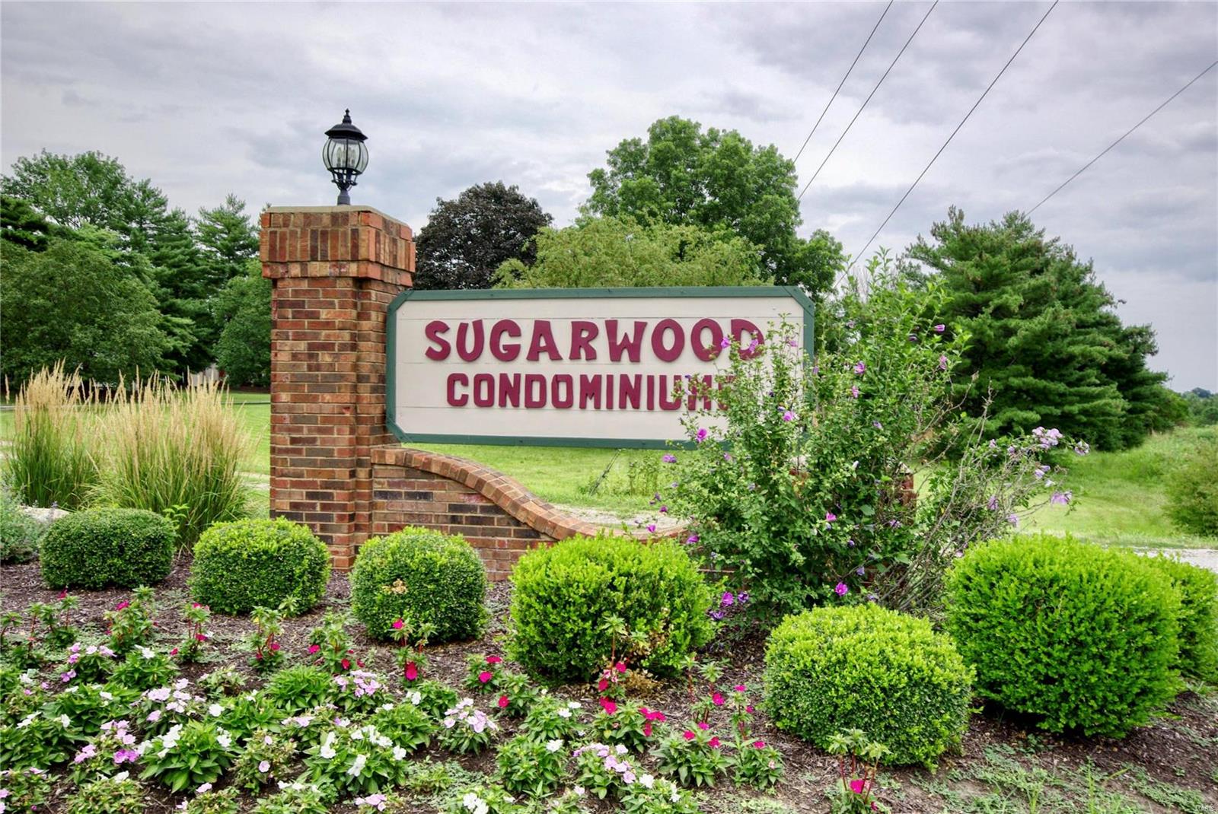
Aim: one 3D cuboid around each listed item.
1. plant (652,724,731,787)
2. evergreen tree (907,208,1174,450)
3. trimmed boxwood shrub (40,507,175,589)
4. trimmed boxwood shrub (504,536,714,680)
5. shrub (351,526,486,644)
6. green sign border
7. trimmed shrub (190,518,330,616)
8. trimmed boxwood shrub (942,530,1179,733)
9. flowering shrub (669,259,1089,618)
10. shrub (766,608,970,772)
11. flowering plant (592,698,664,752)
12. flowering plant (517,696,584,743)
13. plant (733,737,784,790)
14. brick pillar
[{"bbox_3d":[0.284,1.184,3.470,0.270,0.190,0.260,1,1,6],"label":"plant"},{"bbox_3d":[12.504,-2.331,29.500,7.500,6.950,7.000,1,1,0],"label":"evergreen tree"},{"bbox_3d":[-3.043,0.811,6.170,0.800,0.415,0.780,1,1,-11],"label":"trimmed boxwood shrub"},{"bbox_3d":[0.016,0.907,4.870,0.940,0.585,0.880,1,1,9],"label":"trimmed boxwood shrub"},{"bbox_3d":[-0.906,0.842,4.880,0.619,0.516,0.619,1,1,0],"label":"shrub"},{"bbox_3d":[-0.113,-0.239,6.330,2.735,0.987,0.080,1,1,13],"label":"green sign border"},{"bbox_3d":[-1.809,0.830,5.304,0.641,0.481,0.641,1,1,0],"label":"trimmed shrub"},{"bbox_3d":[2.004,0.928,4.480,1.000,0.750,0.980,1,1,19],"label":"trimmed boxwood shrub"},{"bbox_3d":[1.316,0.244,5.100,2.050,1.940,1.600,1,1,14],"label":"flowering shrub"},{"bbox_3d":[1.029,1.038,4.030,0.810,0.505,0.800,1,1,11],"label":"shrub"},{"bbox_3d":[0.065,1.093,3.490,0.245,0.173,0.245,1,1,0],"label":"flowering plant"},{"bbox_3d":[-0.203,1.097,3.558,0.229,0.153,0.229,1,1,0],"label":"flowering plant"},{"bbox_3d":[0.470,1.118,3.186,0.158,0.160,0.158,1,1,0],"label":"plant"},{"bbox_3d":[-1.781,-0.114,6.732,0.738,2.280,0.738,1,1,11],"label":"brick pillar"}]

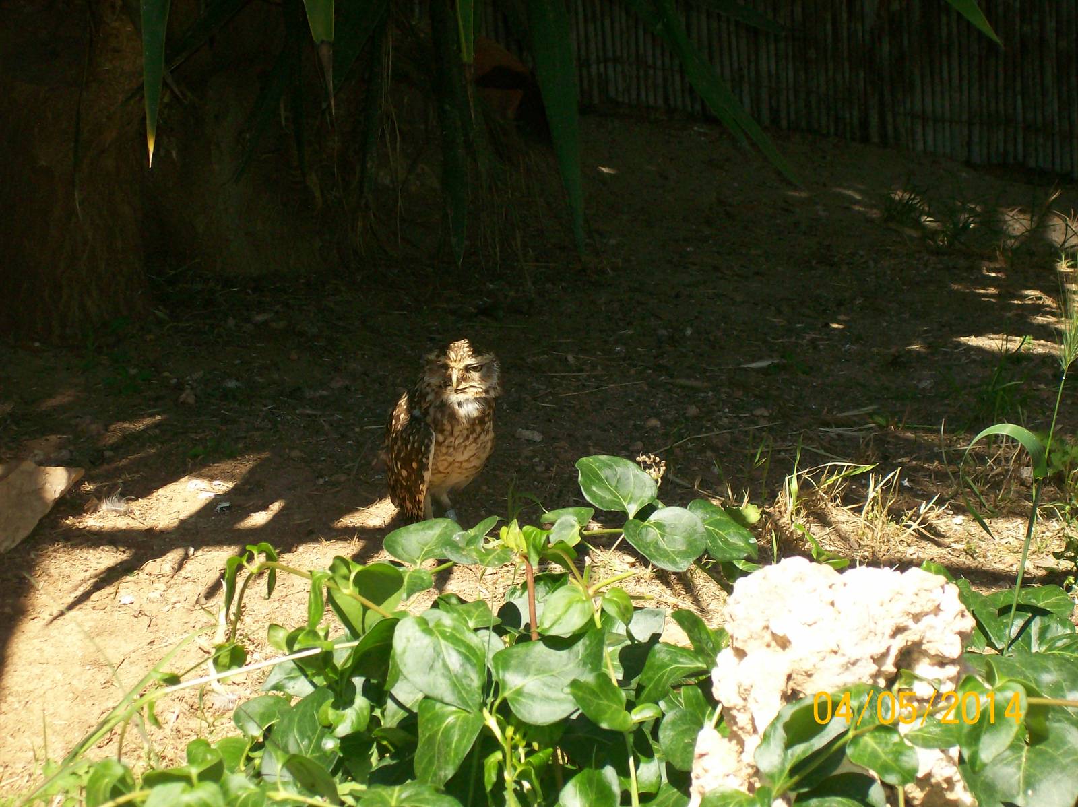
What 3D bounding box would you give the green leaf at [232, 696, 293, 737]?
[{"bbox_3d":[-0.273,0.310,3.330,0.052,0.015,0.058,21,48,29],"label":"green leaf"}]

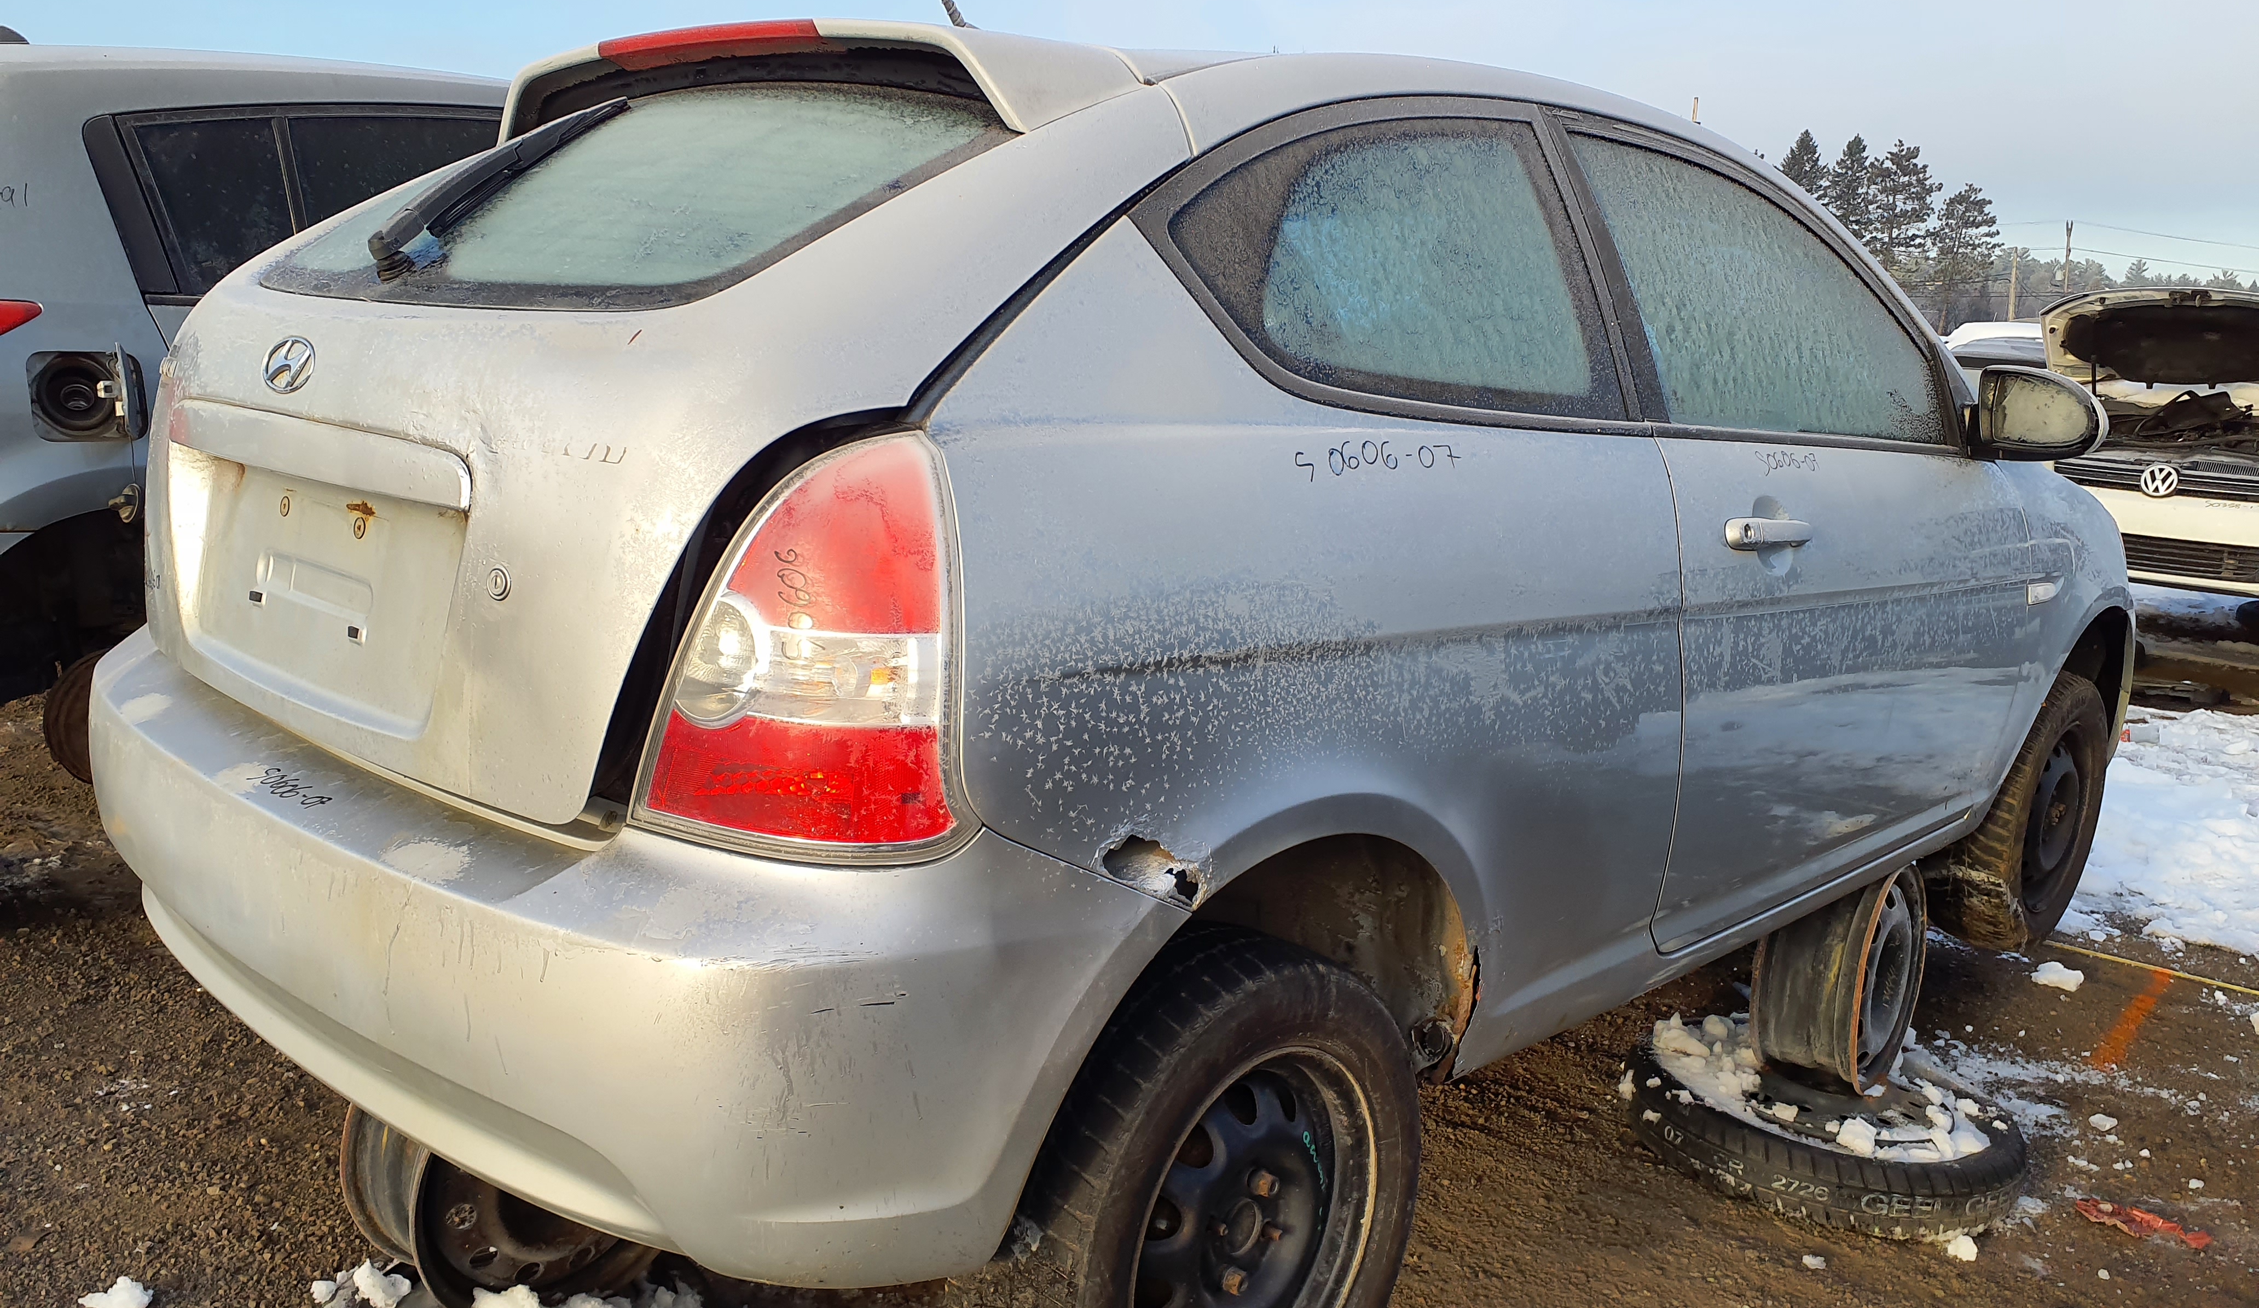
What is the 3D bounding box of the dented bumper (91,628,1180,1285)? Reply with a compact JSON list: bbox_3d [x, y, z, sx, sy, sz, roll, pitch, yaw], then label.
[{"bbox_3d":[-0.745,0.213,1.907,0.570,0.430,1.690,-8,16,-44],"label":"dented bumper"}]

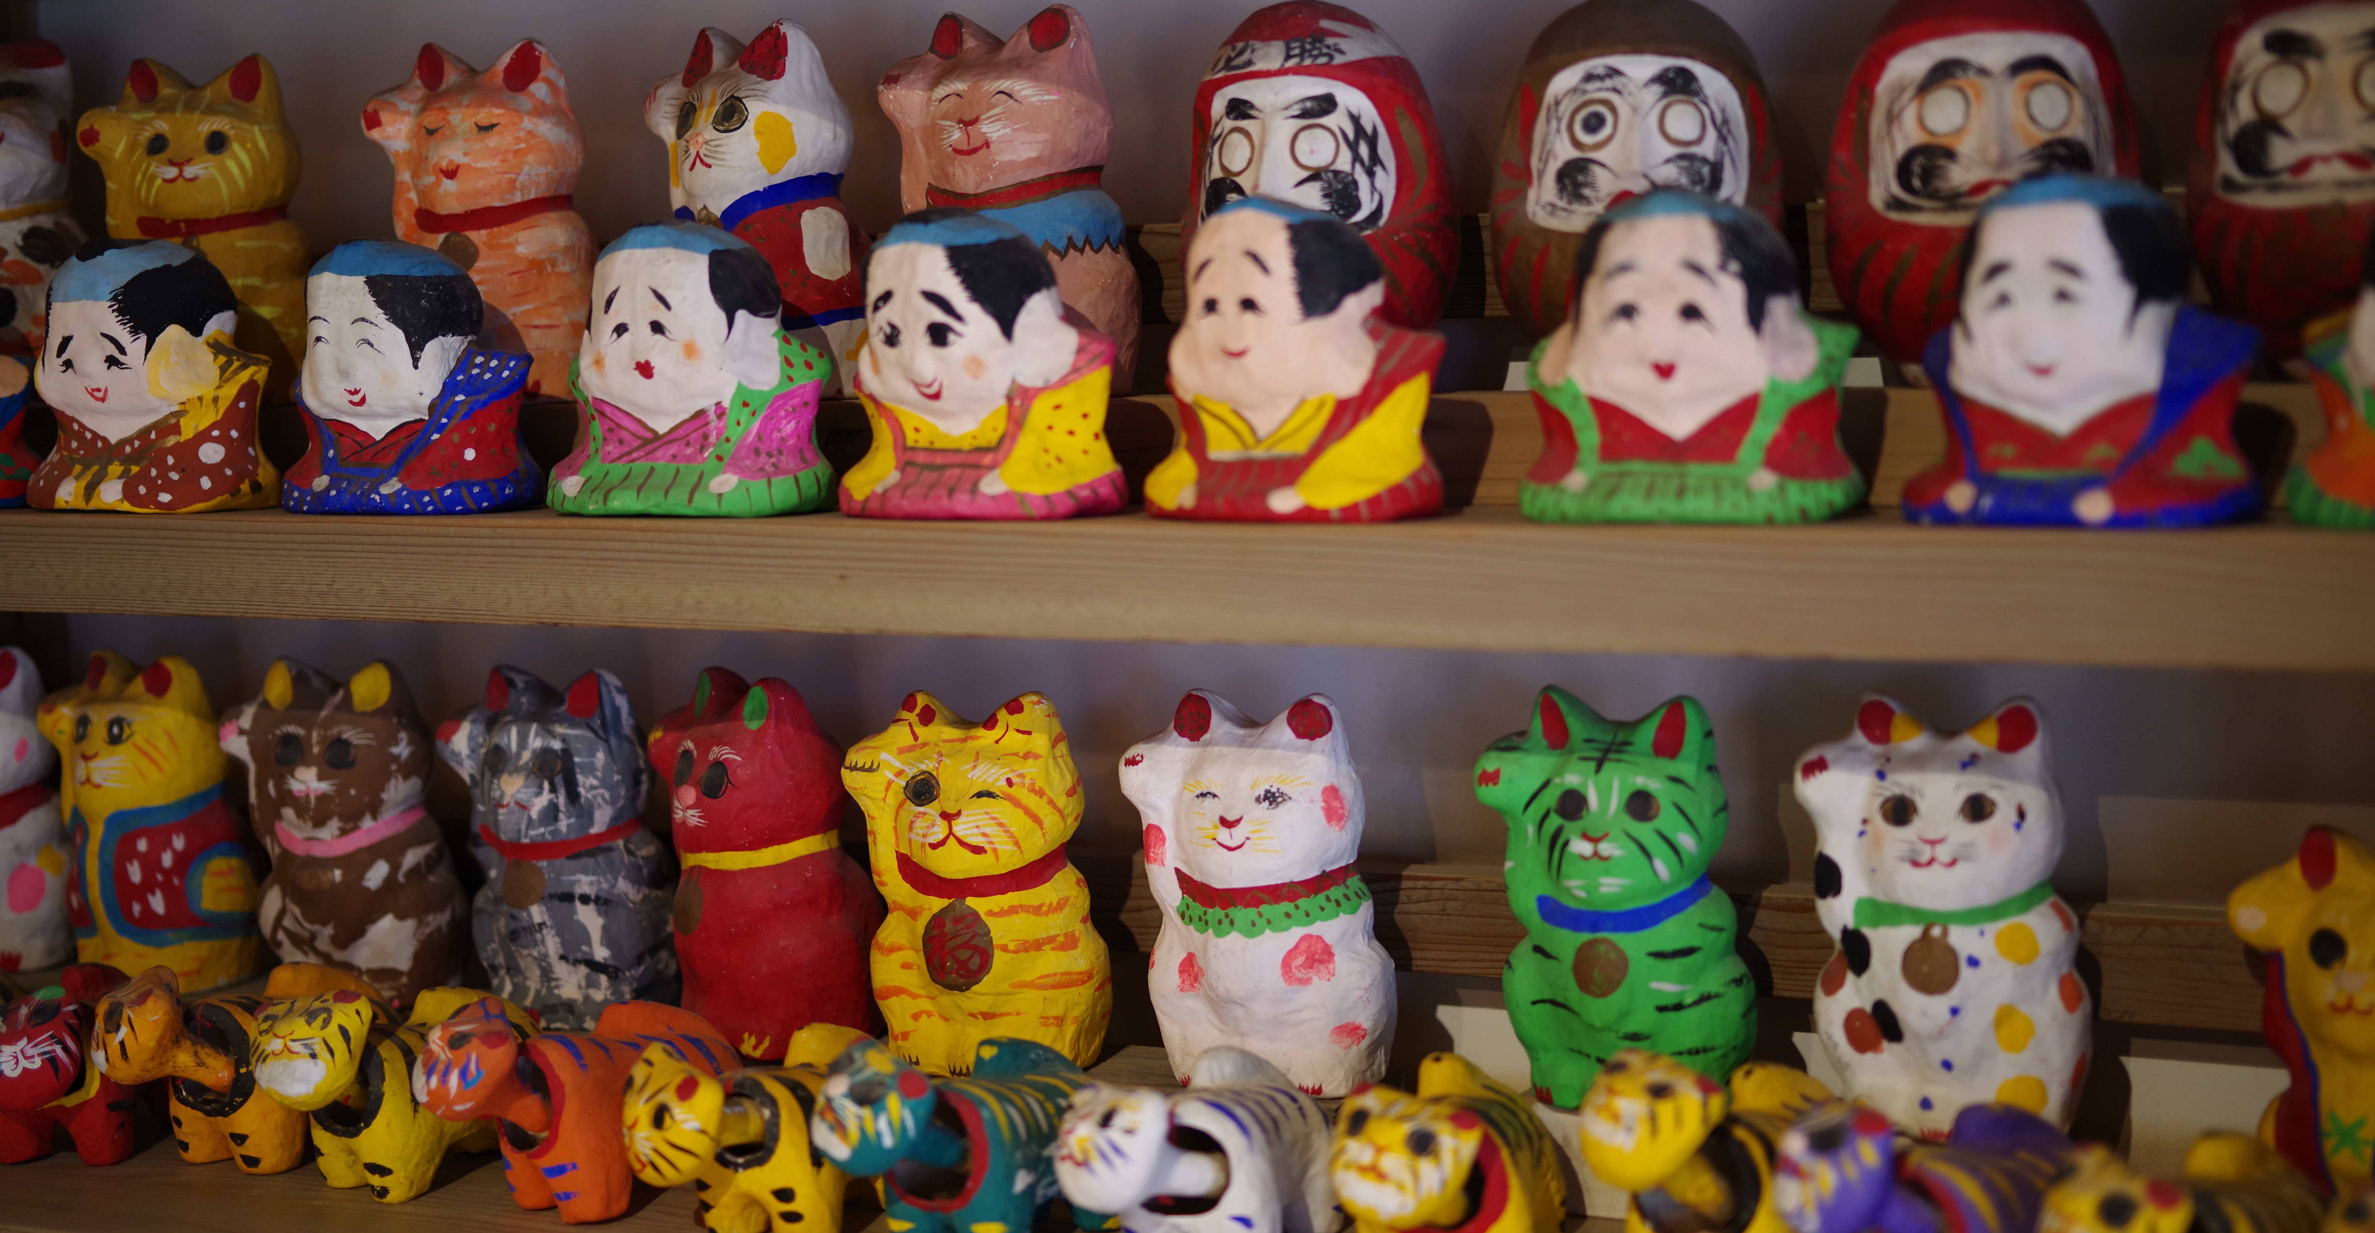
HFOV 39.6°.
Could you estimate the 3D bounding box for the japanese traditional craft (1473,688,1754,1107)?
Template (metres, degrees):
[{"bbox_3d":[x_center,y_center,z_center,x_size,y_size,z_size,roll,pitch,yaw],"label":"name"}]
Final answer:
[{"bbox_3d":[0.130,0.085,1.007,0.082,0.125,0.072,1,5,19],"label":"japanese traditional craft"}]

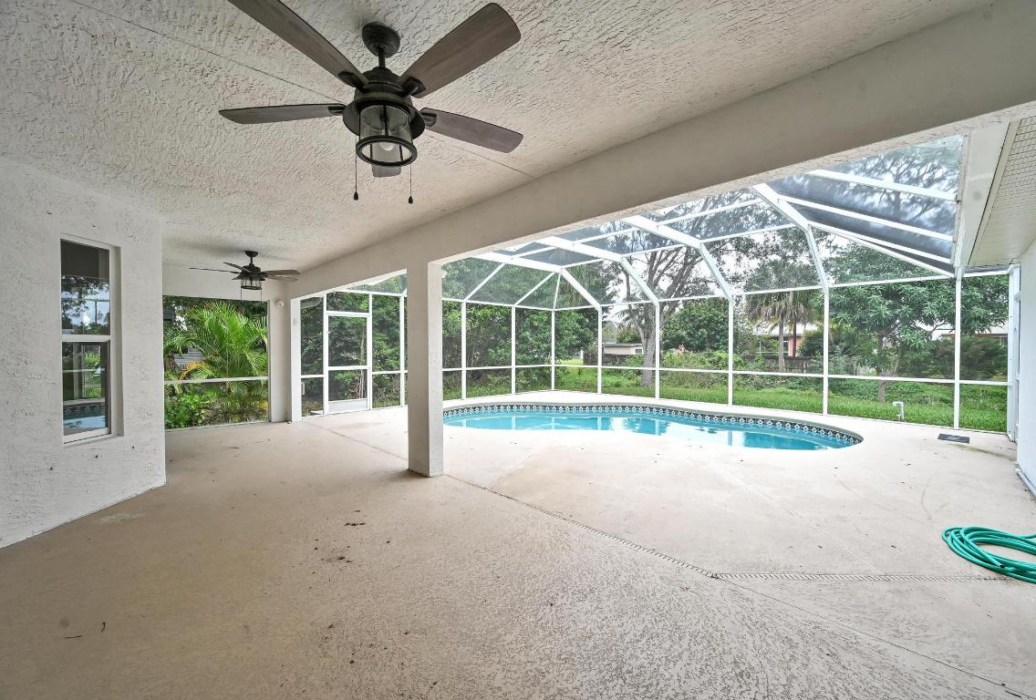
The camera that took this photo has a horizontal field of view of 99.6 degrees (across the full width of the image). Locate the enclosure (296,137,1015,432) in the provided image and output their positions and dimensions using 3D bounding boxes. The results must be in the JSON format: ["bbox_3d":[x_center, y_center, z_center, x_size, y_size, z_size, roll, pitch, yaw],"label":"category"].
[{"bbox_3d":[1.644,-0.408,7.383,7.500,3.360,9.250,0,1,-44],"label":"enclosure"}]

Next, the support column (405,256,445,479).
[{"bbox_3d":[-0.981,0.200,4.661,0.175,2.190,0.406,0,1,-44],"label":"support column"}]

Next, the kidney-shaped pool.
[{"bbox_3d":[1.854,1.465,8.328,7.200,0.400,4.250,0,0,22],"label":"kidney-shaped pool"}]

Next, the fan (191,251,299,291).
[{"bbox_3d":[-3.661,-1.085,6.014,1.400,0.500,1.400,0,1,-44],"label":"fan"}]

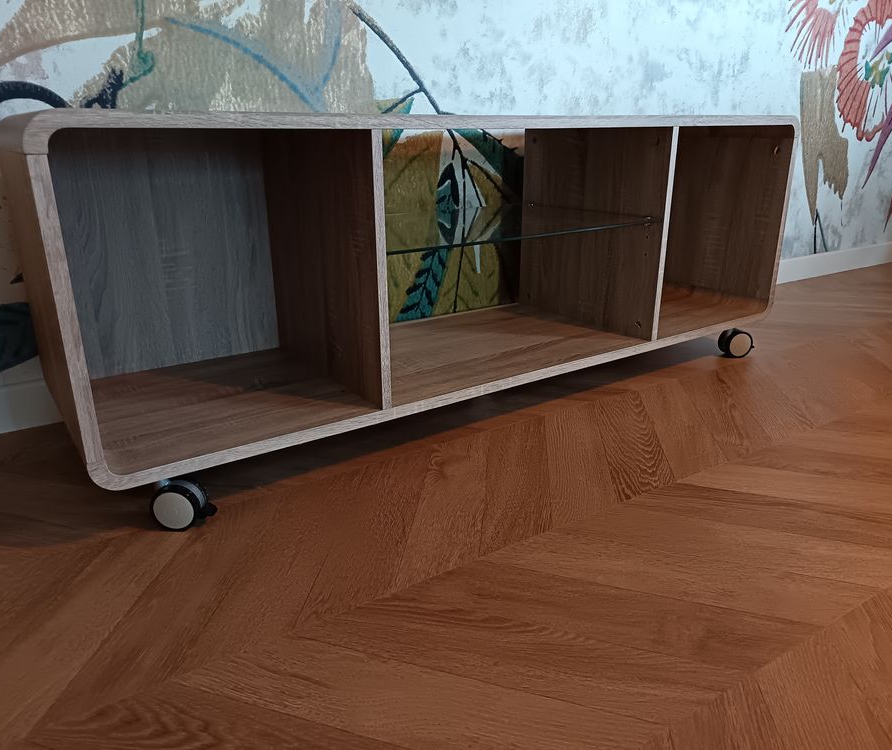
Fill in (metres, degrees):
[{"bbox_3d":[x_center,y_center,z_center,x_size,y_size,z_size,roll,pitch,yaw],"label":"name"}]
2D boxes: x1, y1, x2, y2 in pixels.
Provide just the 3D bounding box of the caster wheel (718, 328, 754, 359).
[{"bbox_3d":[0.666,-0.076,1.577,0.078,0.066,0.043,-4,20,-11],"label":"caster wheel"}]

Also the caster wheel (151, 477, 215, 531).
[{"bbox_3d":[-0.339,0.166,0.907,0.078,0.066,0.043,2,20,7],"label":"caster wheel"}]

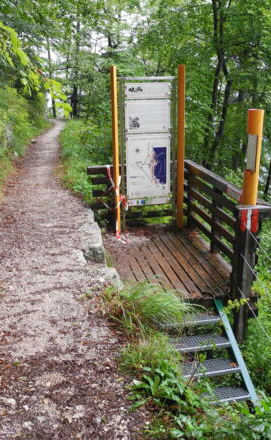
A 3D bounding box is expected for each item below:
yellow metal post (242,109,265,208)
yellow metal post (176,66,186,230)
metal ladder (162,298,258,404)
[{"bbox_3d":[1.140,-0.607,4.656,0.151,0.944,0.151,-5,18,-11],"label":"yellow metal post"},{"bbox_3d":[0.664,-0.992,6.792,0.095,2.359,0.095,-5,18,-11],"label":"yellow metal post"},{"bbox_3d":[0.657,1.279,4.513,0.738,0.644,1.132,-5,18,-11],"label":"metal ladder"}]

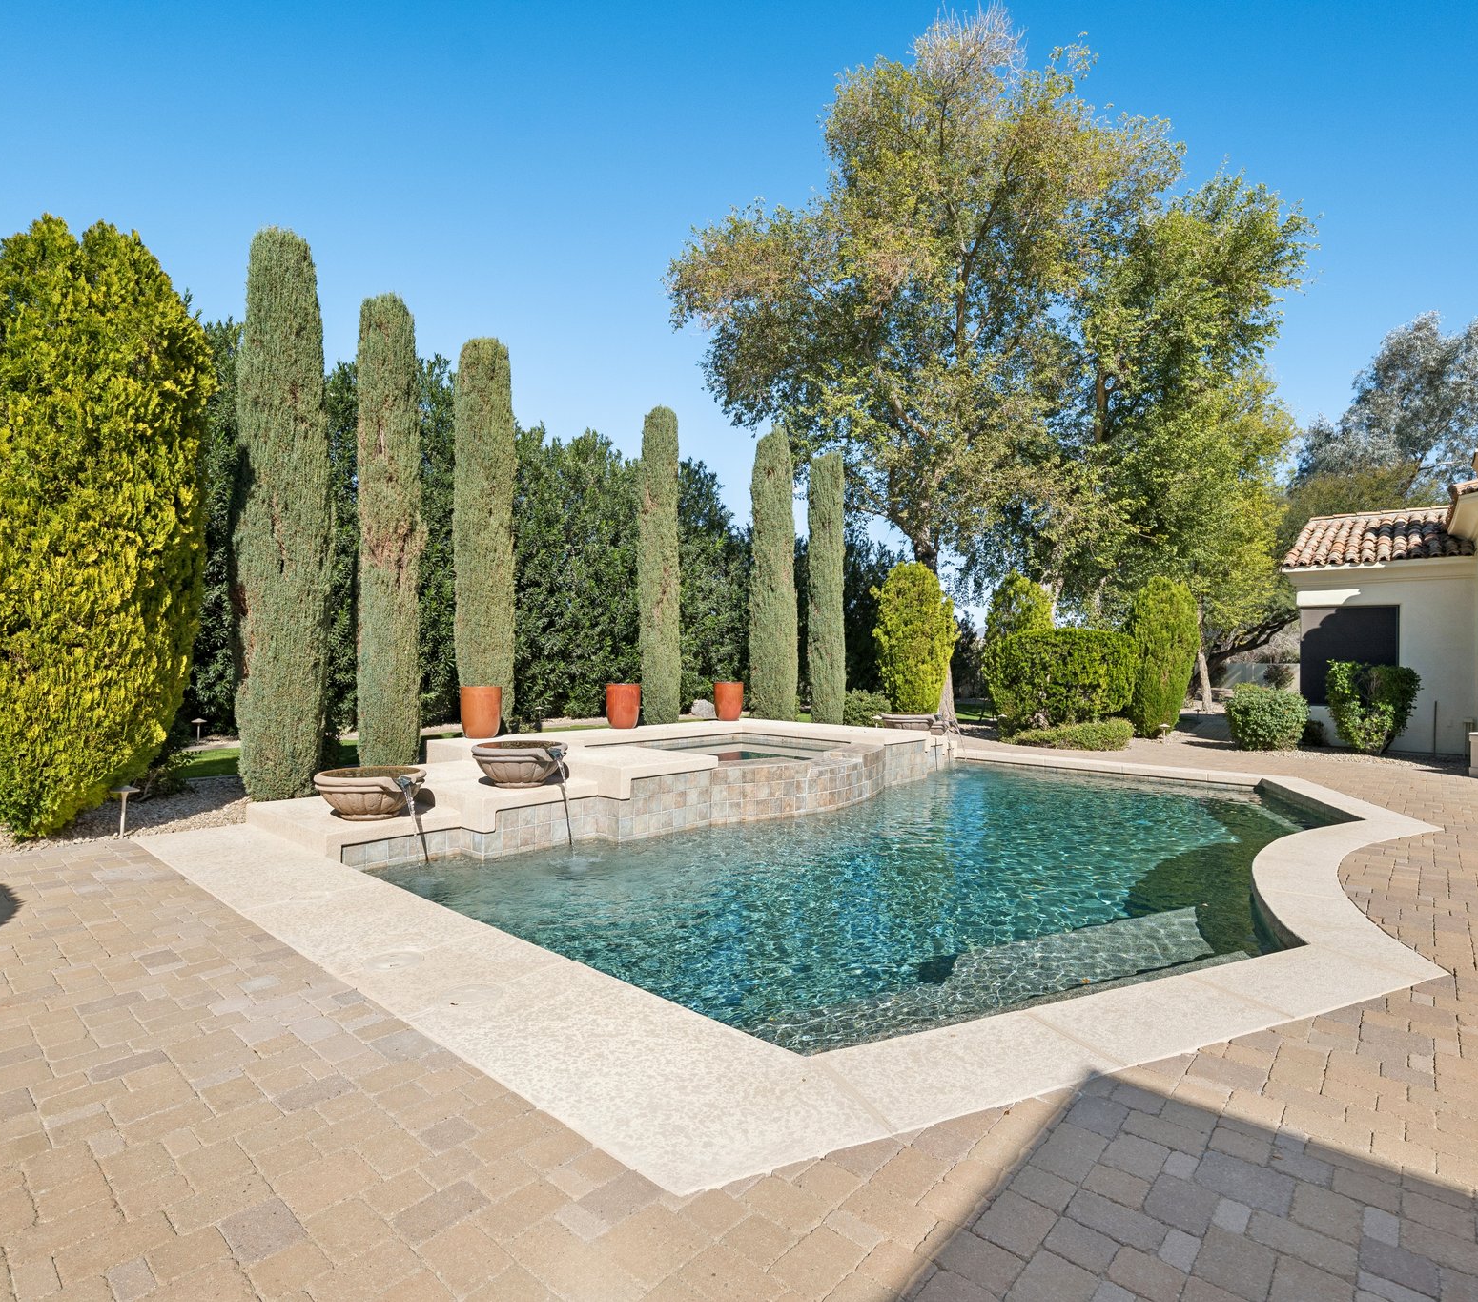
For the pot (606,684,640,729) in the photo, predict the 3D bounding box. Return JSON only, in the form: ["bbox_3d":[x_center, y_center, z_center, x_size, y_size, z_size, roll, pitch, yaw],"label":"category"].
[{"bbox_3d":[-1.680,0.790,10.940,0.480,0.610,0.480,0,0,0],"label":"pot"}]

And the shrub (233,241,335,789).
[{"bbox_3d":[-4.368,-1.319,7.343,0.857,5.510,0.857,1,-1,-31],"label":"shrub"}]

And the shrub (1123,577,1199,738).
[{"bbox_3d":[8.060,0.107,14.450,1.300,3.000,1.300,0,0,0],"label":"shrub"}]

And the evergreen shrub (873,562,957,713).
[{"bbox_3d":[3.030,0.040,13.000,1.400,3.100,1.400,0,0,0],"label":"evergreen shrub"}]

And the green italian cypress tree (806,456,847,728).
[{"bbox_3d":[1.850,-1.270,16.000,0.820,5.820,0.820,0,0,0],"label":"green italian cypress tree"}]

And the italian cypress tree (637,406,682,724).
[{"bbox_3d":[-1.266,-1.191,12.335,0.721,5.535,0.721,1,-1,-6],"label":"italian cypress tree"}]

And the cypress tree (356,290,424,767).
[{"bbox_3d":[-3.984,-1.304,8.731,0.734,5.545,0.734,1,-1,-25],"label":"cypress tree"}]

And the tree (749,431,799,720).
[{"bbox_3d":[0.606,-1.128,13.287,0.843,5.500,0.843,1,-1,3],"label":"tree"}]

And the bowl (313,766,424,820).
[{"bbox_3d":[-2.920,1.145,6.030,0.800,0.340,0.810,0,0,0],"label":"bowl"}]

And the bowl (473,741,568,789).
[{"bbox_3d":[-1.898,0.982,6.497,0.816,0.340,0.796,1,-1,0],"label":"bowl"}]

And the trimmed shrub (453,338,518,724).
[{"bbox_3d":[-3.480,-1.370,10.400,0.820,5.830,0.820,0,0,0],"label":"trimmed shrub"}]

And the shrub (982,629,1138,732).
[{"bbox_3d":[6.050,0.590,14.300,2.700,2.040,2.000,0,0,23],"label":"shrub"}]

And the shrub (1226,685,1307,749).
[{"bbox_3d":[9.214,1.150,13.313,1.224,1.115,1.224,0,-1,35],"label":"shrub"}]

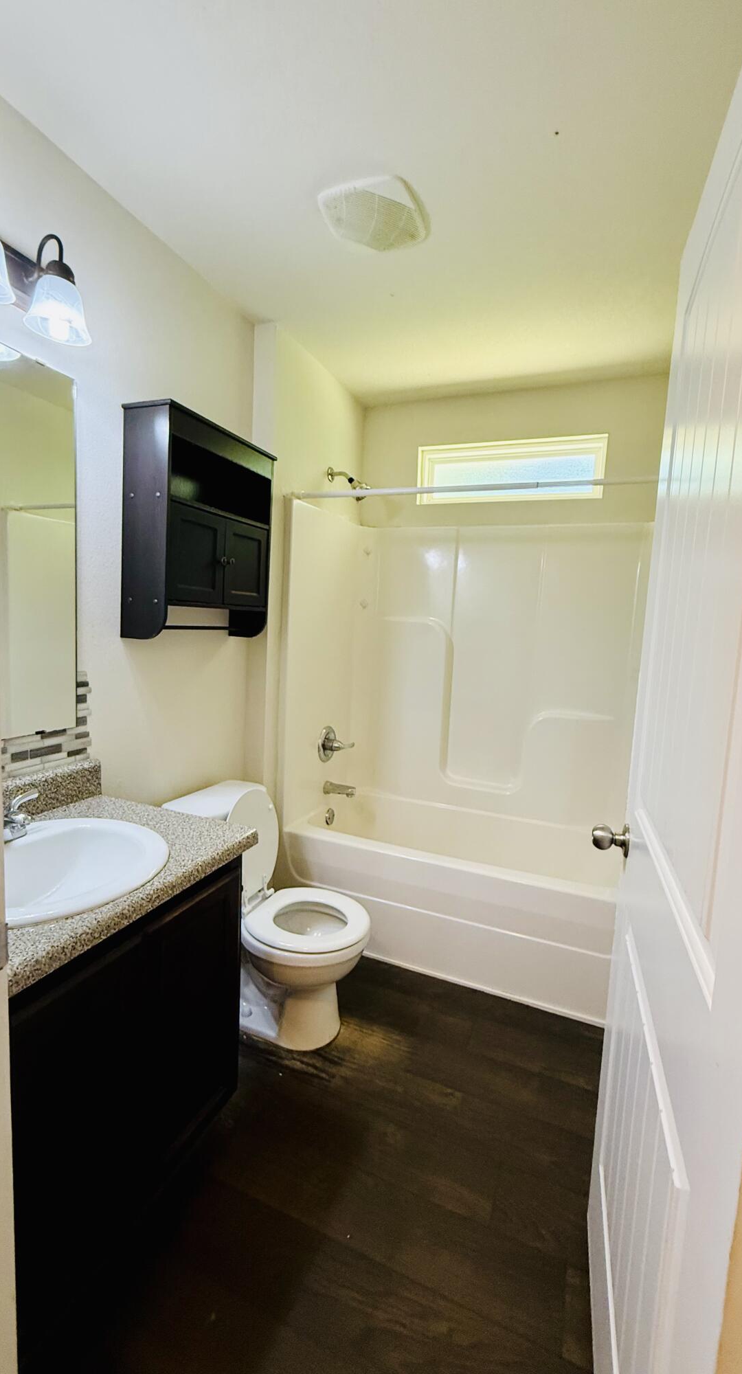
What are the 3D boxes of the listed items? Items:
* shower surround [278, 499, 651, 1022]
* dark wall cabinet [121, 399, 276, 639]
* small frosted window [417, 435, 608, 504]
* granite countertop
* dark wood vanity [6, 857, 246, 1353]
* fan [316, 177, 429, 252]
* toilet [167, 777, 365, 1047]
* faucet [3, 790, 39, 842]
[{"bbox_3d":[0.430,0.183,2.409,1.477,1.842,0.759,6,7,22],"label":"shower surround"},{"bbox_3d":[-0.544,-0.489,1.833,0.176,0.658,0.536,6,7,22],"label":"dark wall cabinet"},{"bbox_3d":[0.634,-1.016,2.621,0.868,0.276,0.060,6,7,22],"label":"small frosted window"},{"bbox_3d":[-0.689,0.399,1.196,0.550,0.044,0.757,6,7,22],"label":"granite countertop"},{"bbox_3d":[-0.733,0.801,1.251,0.500,0.770,0.742,6,7,22],"label":"dark wood vanity"},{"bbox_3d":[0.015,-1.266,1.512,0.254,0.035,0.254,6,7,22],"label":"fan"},{"bbox_3d":[-0.344,0.752,1.855,0.720,0.765,0.470,6,7,22],"label":"toilet"},{"bbox_3d":[-0.798,0.284,1.214,0.160,0.140,0.155,6,7,22],"label":"faucet"}]

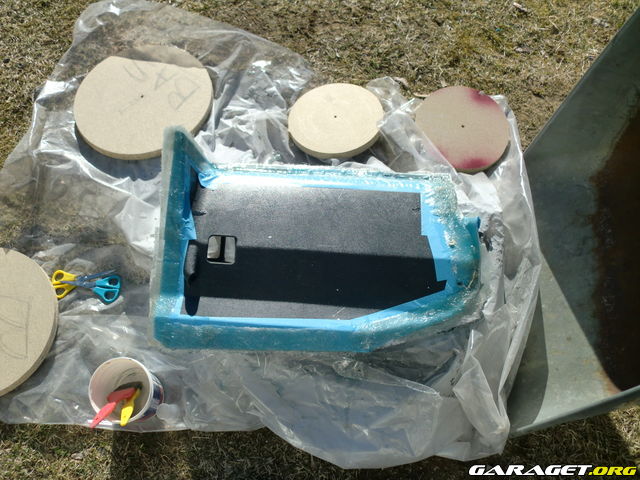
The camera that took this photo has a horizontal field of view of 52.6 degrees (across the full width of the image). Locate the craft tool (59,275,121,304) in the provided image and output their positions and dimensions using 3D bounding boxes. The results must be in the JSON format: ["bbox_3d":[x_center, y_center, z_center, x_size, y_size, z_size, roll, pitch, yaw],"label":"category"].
[{"bbox_3d":[-0.474,0.098,1.333,0.130,0.010,0.060,6,62,5],"label":"craft tool"}]

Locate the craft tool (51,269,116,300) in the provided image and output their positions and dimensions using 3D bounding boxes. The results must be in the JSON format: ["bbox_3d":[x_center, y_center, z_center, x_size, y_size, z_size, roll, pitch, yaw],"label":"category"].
[{"bbox_3d":[-0.490,0.080,1.347,0.130,0.010,0.065,-14,62,-6],"label":"craft tool"}]

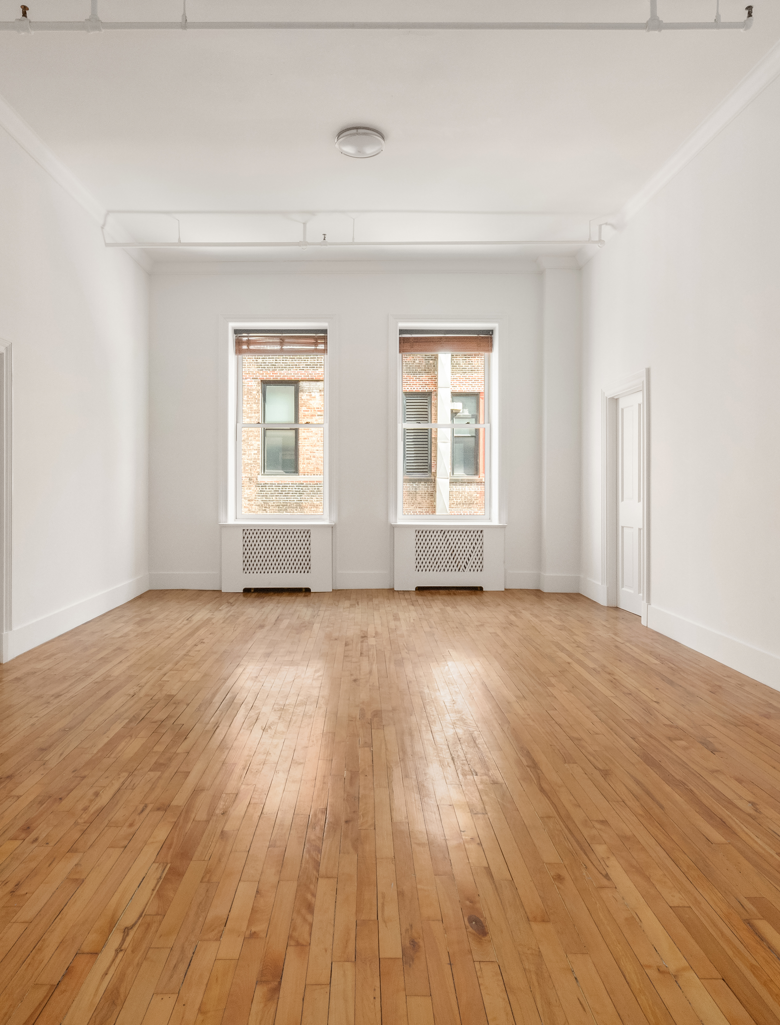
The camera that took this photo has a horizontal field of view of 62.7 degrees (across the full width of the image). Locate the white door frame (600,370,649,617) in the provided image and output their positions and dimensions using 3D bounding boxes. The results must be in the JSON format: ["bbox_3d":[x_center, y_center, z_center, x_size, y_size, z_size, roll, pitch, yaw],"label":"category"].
[{"bbox_3d":[2.171,-0.139,5.790,0.150,2.120,1.000,0,1,-2],"label":"white door frame"}]

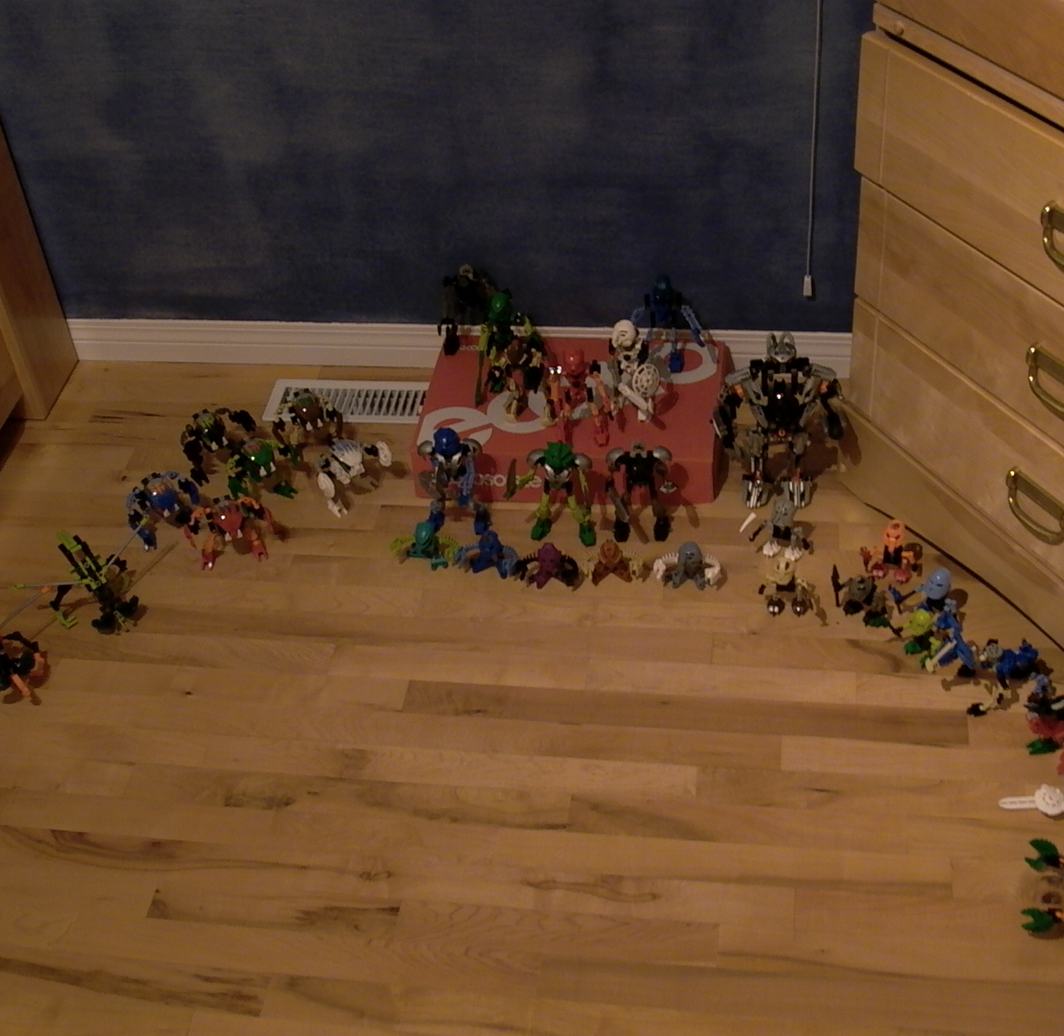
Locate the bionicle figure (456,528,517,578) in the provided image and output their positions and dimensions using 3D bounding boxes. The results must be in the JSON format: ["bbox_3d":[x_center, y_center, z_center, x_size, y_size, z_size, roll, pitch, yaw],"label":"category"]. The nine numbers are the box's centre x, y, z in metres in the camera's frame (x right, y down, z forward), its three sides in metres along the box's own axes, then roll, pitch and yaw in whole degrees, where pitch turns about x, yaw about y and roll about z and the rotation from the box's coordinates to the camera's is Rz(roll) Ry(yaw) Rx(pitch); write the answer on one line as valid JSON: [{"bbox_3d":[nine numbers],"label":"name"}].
[{"bbox_3d":[-0.067,0.044,2.337,0.083,0.063,0.061,8,43,15],"label":"bionicle figure"}]

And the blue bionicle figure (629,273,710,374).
[{"bbox_3d":[0.210,-0.311,2.357,0.124,0.168,0.075,3,42,10],"label":"blue bionicle figure"}]

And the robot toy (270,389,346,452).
[{"bbox_3d":[-0.387,-0.185,2.610,0.109,0.093,0.096,-17,43,-12],"label":"robot toy"}]

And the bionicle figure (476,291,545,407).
[{"bbox_3d":[-0.030,-0.268,2.350,0.100,0.175,0.080,2,41,10],"label":"bionicle figure"}]

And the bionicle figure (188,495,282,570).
[{"bbox_3d":[-0.446,0.015,2.274,0.130,0.090,0.095,-12,41,-7],"label":"bionicle figure"}]

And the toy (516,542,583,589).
[{"bbox_3d":[0.024,0.063,2.172,0.093,0.066,0.056,-5,41,2],"label":"toy"}]

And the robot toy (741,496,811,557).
[{"bbox_3d":[0.374,0.009,2.302,0.084,0.095,0.061,8,43,15],"label":"robot toy"}]

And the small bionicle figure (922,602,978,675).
[{"bbox_3d":[0.544,0.169,1.982,0.080,0.078,0.060,-31,47,-25],"label":"small bionicle figure"}]

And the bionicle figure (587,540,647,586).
[{"bbox_3d":[0.119,0.059,2.167,0.086,0.064,0.054,-4,41,2],"label":"bionicle figure"}]

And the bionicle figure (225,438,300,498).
[{"bbox_3d":[-0.427,-0.090,2.397,0.110,0.085,0.090,-22,43,-17],"label":"bionicle figure"}]

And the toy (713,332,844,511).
[{"bbox_3d":[0.354,-0.145,2.210,0.185,0.285,0.110,0,41,7],"label":"toy"}]

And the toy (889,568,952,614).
[{"bbox_3d":[0.539,0.102,2.054,0.083,0.084,0.083,-28,46,-23],"label":"toy"}]

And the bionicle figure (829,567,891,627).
[{"bbox_3d":[0.485,0.104,2.198,0.084,0.073,0.063,21,48,27],"label":"bionicle figure"}]

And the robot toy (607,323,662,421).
[{"bbox_3d":[0.156,-0.222,2.281,0.085,0.165,0.080,8,43,16],"label":"robot toy"}]

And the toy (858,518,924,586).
[{"bbox_3d":[0.504,0.041,2.130,0.088,0.085,0.050,9,43,17],"label":"toy"}]

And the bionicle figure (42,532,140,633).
[{"bbox_3d":[-0.635,0.094,2.206,0.125,0.090,0.140,-32,47,-27],"label":"bionicle figure"}]

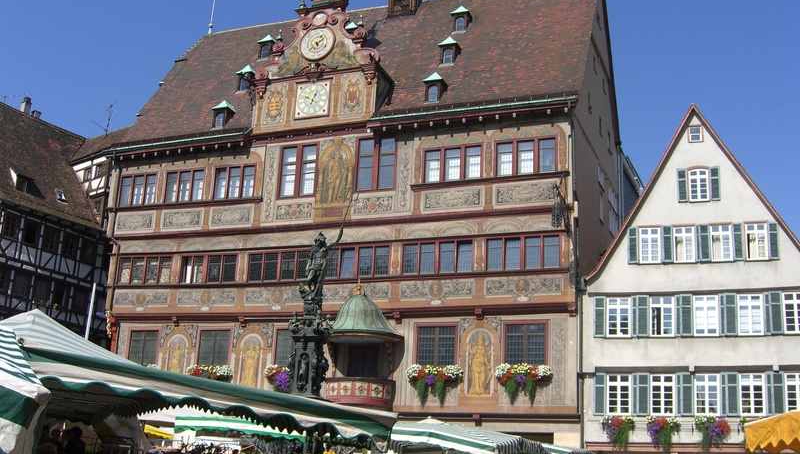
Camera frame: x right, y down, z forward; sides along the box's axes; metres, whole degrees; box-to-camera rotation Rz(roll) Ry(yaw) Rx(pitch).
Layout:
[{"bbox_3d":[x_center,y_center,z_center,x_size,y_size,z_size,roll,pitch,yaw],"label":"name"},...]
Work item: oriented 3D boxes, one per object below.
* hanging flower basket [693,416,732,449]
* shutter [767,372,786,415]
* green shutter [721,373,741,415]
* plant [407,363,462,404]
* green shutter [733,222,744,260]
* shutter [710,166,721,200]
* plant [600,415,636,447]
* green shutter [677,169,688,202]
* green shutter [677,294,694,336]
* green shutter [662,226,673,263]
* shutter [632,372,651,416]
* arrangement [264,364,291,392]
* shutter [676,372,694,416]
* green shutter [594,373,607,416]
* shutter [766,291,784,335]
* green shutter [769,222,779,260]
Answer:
[{"bbox_3d":[10.884,7.156,30.593,1.119,1.092,0.500,-3,-17,21],"label":"hanging flower basket"},{"bbox_3d":[12.706,5.619,29.637,0.622,1.469,0.080,-4,-18,24],"label":"shutter"},{"bbox_3d":[11.367,5.739,30.226,0.631,1.515,0.080,-4,-18,24],"label":"green shutter"},{"bbox_3d":[1.441,6.519,36.630,2.203,1.568,0.600,-4,-17,22],"label":"plant"},{"bbox_3d":[12.160,0.538,31.501,0.382,1.373,0.080,-4,-18,24],"label":"green shutter"},{"bbox_3d":[11.887,-1.603,33.091,0.340,1.306,0.070,-3,-17,21],"label":"shutter"},{"bbox_3d":[7.886,7.381,31.707,1.190,1.062,0.500,-3,-17,21],"label":"plant"},{"bbox_3d":[10.599,-1.545,32.892,0.423,1.322,0.080,-4,-18,24],"label":"green shutter"},{"bbox_3d":[10.252,3.172,31.562,0.602,1.546,0.080,-4,-18,24],"label":"green shutter"},{"bbox_3d":[10.088,0.658,33.123,0.340,1.450,0.070,-3,-17,21],"label":"green shutter"},{"bbox_3d":[8.643,5.976,31.428,0.630,1.557,0.080,-4,-18,24],"label":"shutter"},{"bbox_3d":[-4.723,6.389,37.037,2.214,1.339,0.550,-4,-18,23],"label":"arrangement"},{"bbox_3d":[10.230,5.961,31.477,0.555,1.541,0.070,-3,-17,21],"label":"shutter"},{"bbox_3d":[7.309,6.097,32.015,0.450,1.531,0.080,-4,-18,24],"label":"green shutter"},{"bbox_3d":[13.323,3.063,31.126,0.459,1.558,0.070,-3,-17,21],"label":"shutter"},{"bbox_3d":[13.530,0.487,31.817,0.340,1.395,0.070,-3,-17,21],"label":"green shutter"}]

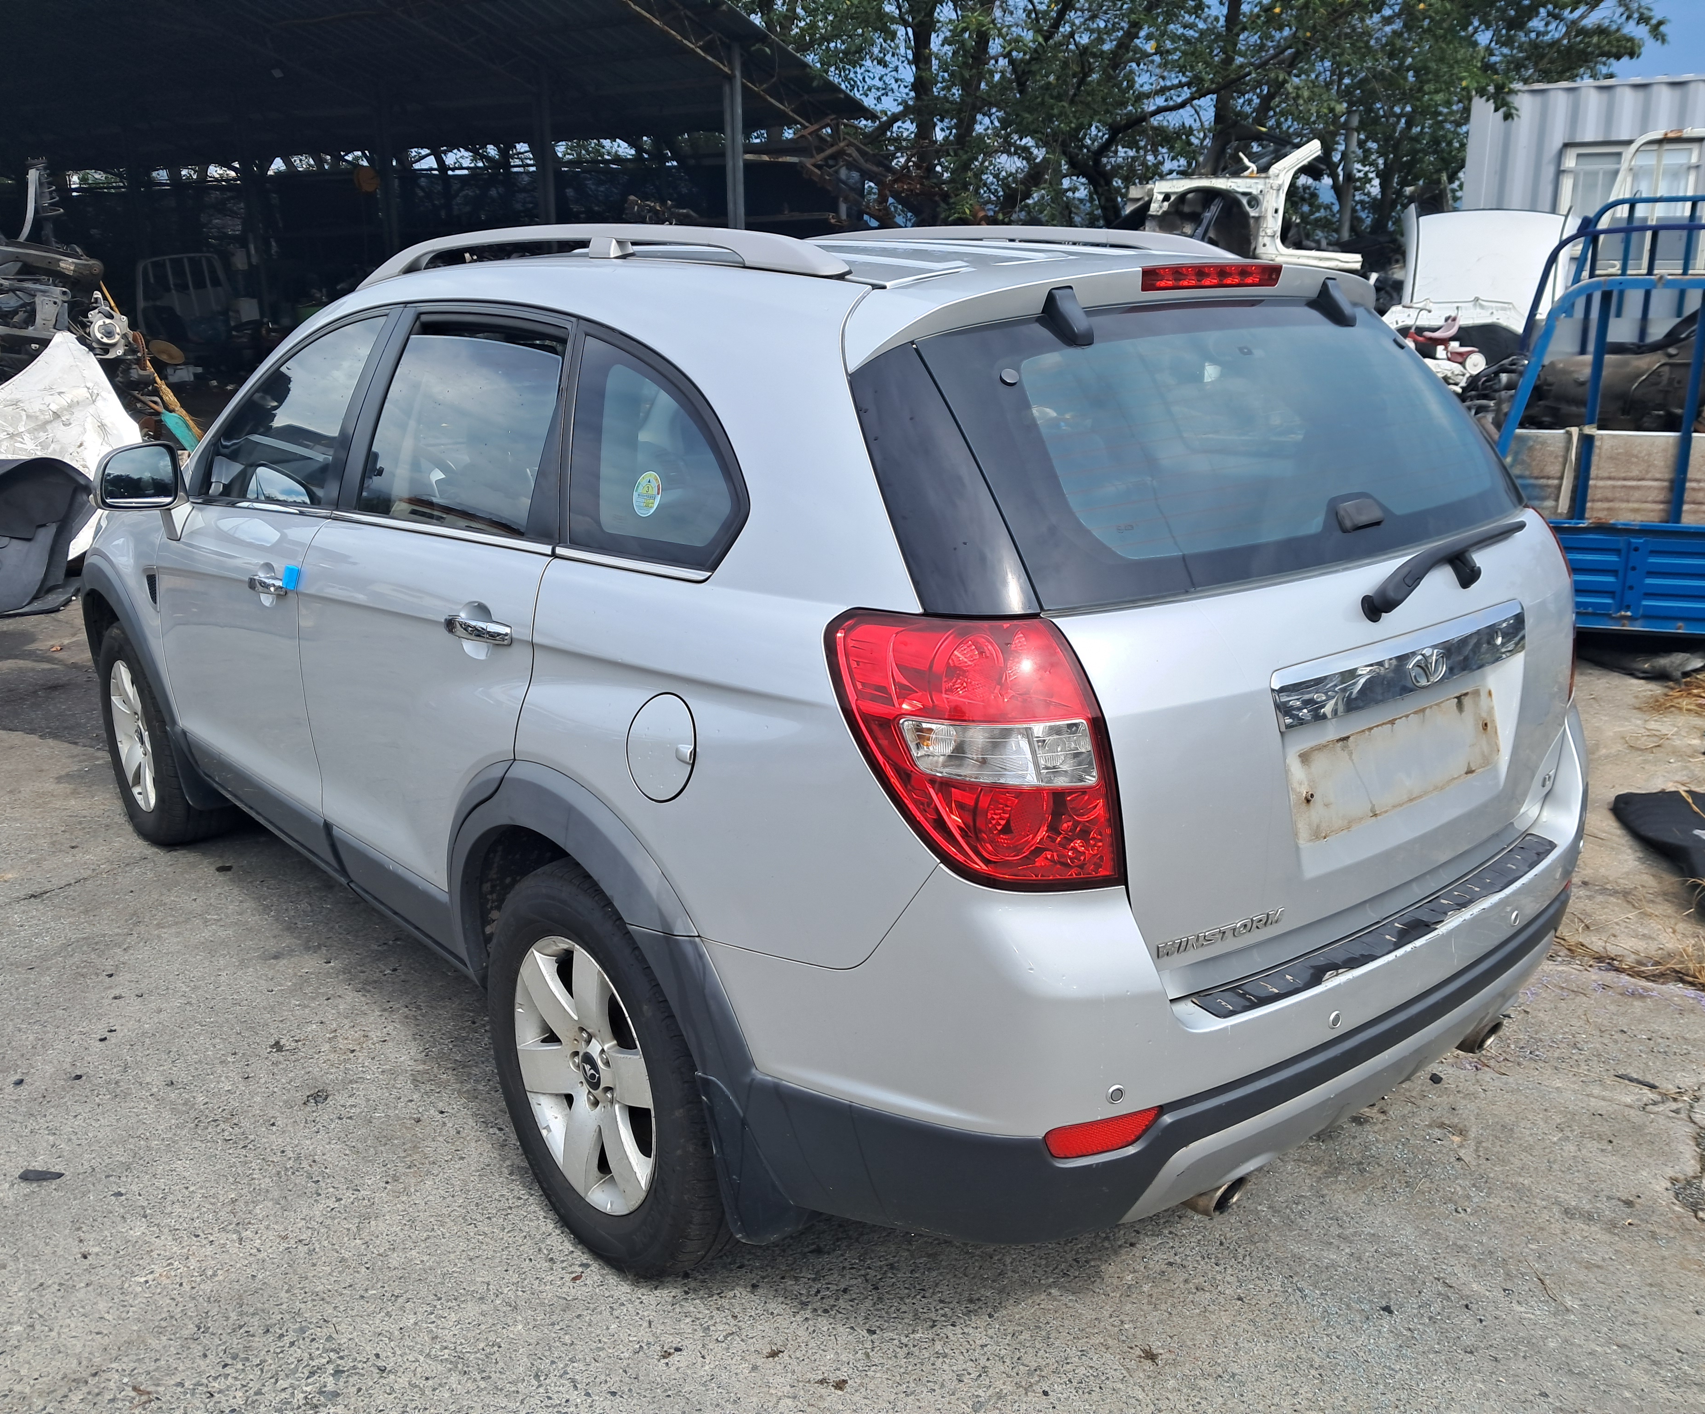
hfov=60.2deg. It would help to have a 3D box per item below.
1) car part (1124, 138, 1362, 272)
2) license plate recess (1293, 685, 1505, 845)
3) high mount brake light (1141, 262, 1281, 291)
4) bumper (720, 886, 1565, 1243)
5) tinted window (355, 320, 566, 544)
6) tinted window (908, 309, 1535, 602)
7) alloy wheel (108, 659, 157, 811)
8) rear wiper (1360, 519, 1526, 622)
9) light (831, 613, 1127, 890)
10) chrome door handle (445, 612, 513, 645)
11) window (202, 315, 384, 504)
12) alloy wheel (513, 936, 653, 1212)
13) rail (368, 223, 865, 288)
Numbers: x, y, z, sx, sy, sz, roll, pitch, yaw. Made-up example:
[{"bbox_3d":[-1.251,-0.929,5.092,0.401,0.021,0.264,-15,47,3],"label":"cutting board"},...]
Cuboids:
[{"bbox_3d":[3.035,-3.876,11.500,1.850,1.050,0.550,2,15,12],"label":"car part"},{"bbox_3d":[0.797,0.076,2.144,0.540,0.130,0.030,-14,13,-38],"label":"license plate recess"},{"bbox_3d":[0.543,-0.642,2.200,0.335,0.038,0.045,-14,19,-37],"label":"high mount brake light"},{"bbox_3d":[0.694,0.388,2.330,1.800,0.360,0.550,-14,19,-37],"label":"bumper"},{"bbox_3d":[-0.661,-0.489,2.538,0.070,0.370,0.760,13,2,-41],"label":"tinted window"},{"bbox_3d":[0.614,-0.398,2.227,1.210,0.465,0.080,-14,-18,-38],"label":"tinted window"},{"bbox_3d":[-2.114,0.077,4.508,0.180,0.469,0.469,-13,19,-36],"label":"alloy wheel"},{"bbox_3d":[0.861,-0.197,2.099,0.460,0.100,0.085,-14,19,-37],"label":"rear wiper"},{"bbox_3d":[0.144,0.050,1.792,0.280,0.355,0.290,-14,20,-38],"label":"light"},{"bbox_3d":[-0.587,-0.120,2.305,0.048,0.043,0.215,-14,19,-37],"label":"chrome door handle"},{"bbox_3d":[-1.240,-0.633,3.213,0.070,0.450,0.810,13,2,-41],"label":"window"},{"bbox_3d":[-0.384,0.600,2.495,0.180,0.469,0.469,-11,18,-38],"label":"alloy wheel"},{"bbox_3d":[-0.579,-0.844,2.747,0.090,0.120,1.830,-14,20,-38],"label":"rail"}]

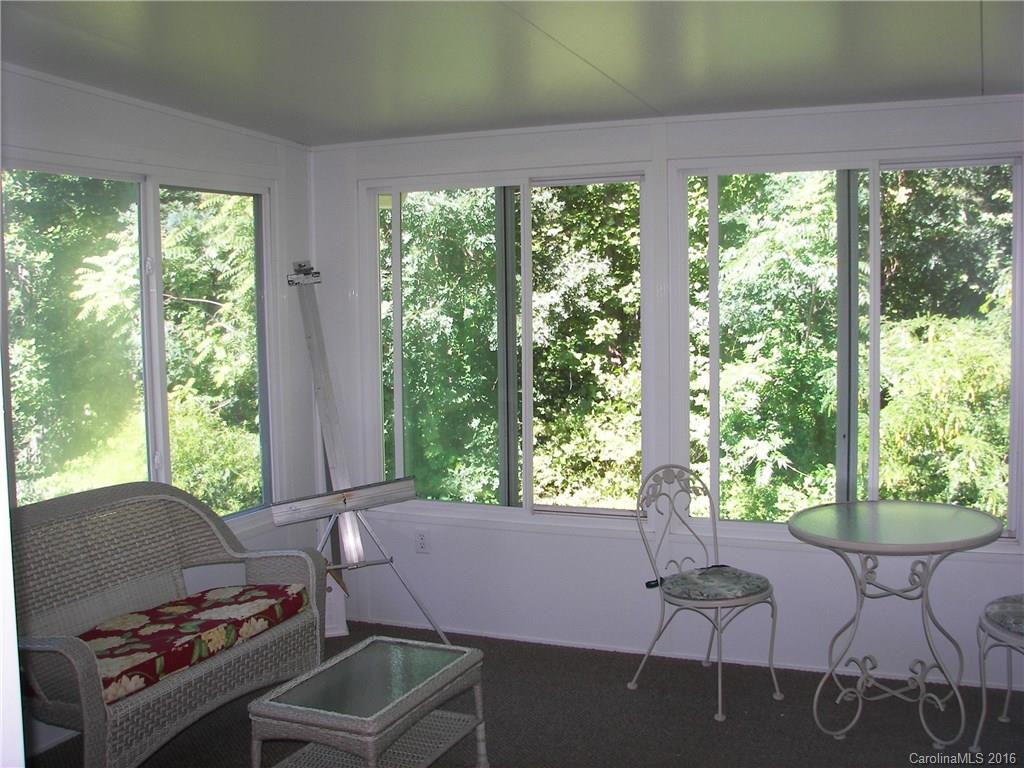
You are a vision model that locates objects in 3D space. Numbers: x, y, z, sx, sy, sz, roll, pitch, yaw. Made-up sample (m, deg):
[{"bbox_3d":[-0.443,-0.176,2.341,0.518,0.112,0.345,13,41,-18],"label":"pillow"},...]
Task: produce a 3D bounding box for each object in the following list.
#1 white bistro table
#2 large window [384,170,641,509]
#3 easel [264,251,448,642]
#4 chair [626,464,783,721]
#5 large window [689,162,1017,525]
[{"bbox_3d":[1.340,0.844,3.770,0.750,0.730,0.750,1,5,23],"label":"white bistro table"},{"bbox_3d":[-0.036,-0.175,4.793,1.370,1.490,0.100,1,5,23],"label":"large window"},{"bbox_3d":[-0.652,0.309,4.734,0.800,1.680,0.580,-2,4,-16],"label":"easel"},{"bbox_3d":[0.765,0.770,4.124,0.450,0.880,0.500,-4,5,-35],"label":"chair"},{"bbox_3d":[1.317,-0.141,4.217,1.250,1.430,0.100,1,5,23],"label":"large window"}]

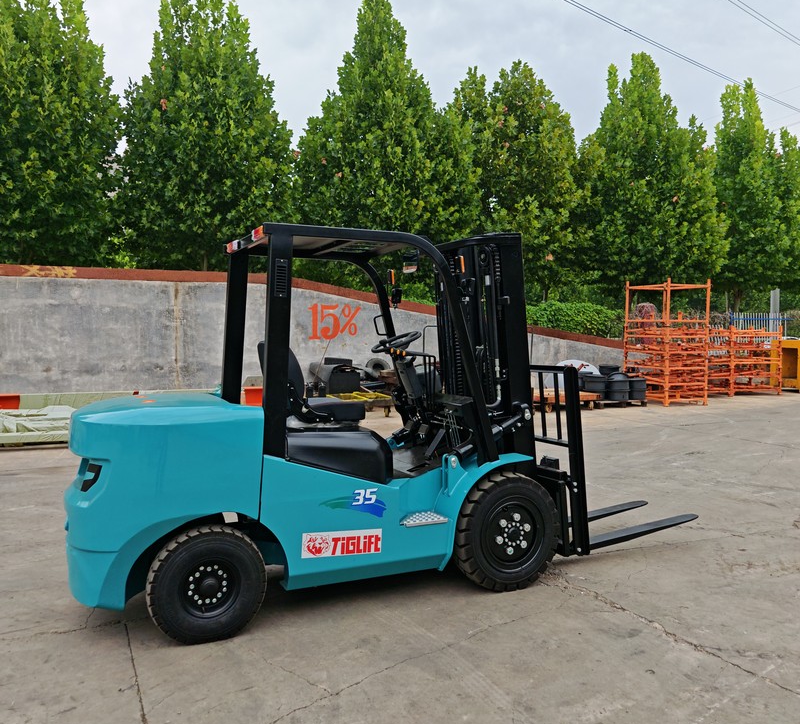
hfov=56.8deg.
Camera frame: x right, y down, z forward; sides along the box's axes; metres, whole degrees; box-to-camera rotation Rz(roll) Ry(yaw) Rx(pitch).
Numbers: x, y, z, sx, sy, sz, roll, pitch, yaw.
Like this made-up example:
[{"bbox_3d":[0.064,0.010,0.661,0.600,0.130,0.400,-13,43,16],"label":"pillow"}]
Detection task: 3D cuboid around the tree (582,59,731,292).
[{"bbox_3d":[8.075,-4.810,23.547,4.500,9.852,4.500,0,4,0],"label":"tree"}]

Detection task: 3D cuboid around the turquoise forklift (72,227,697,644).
[{"bbox_3d":[0.128,0.280,4.709,4.149,2.093,1.230,-2,4,-25],"label":"turquoise forklift"}]

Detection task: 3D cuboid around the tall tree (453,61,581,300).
[{"bbox_3d":[3.373,-4.197,21.480,4.000,8.912,4.000,0,4,0],"label":"tall tree"}]

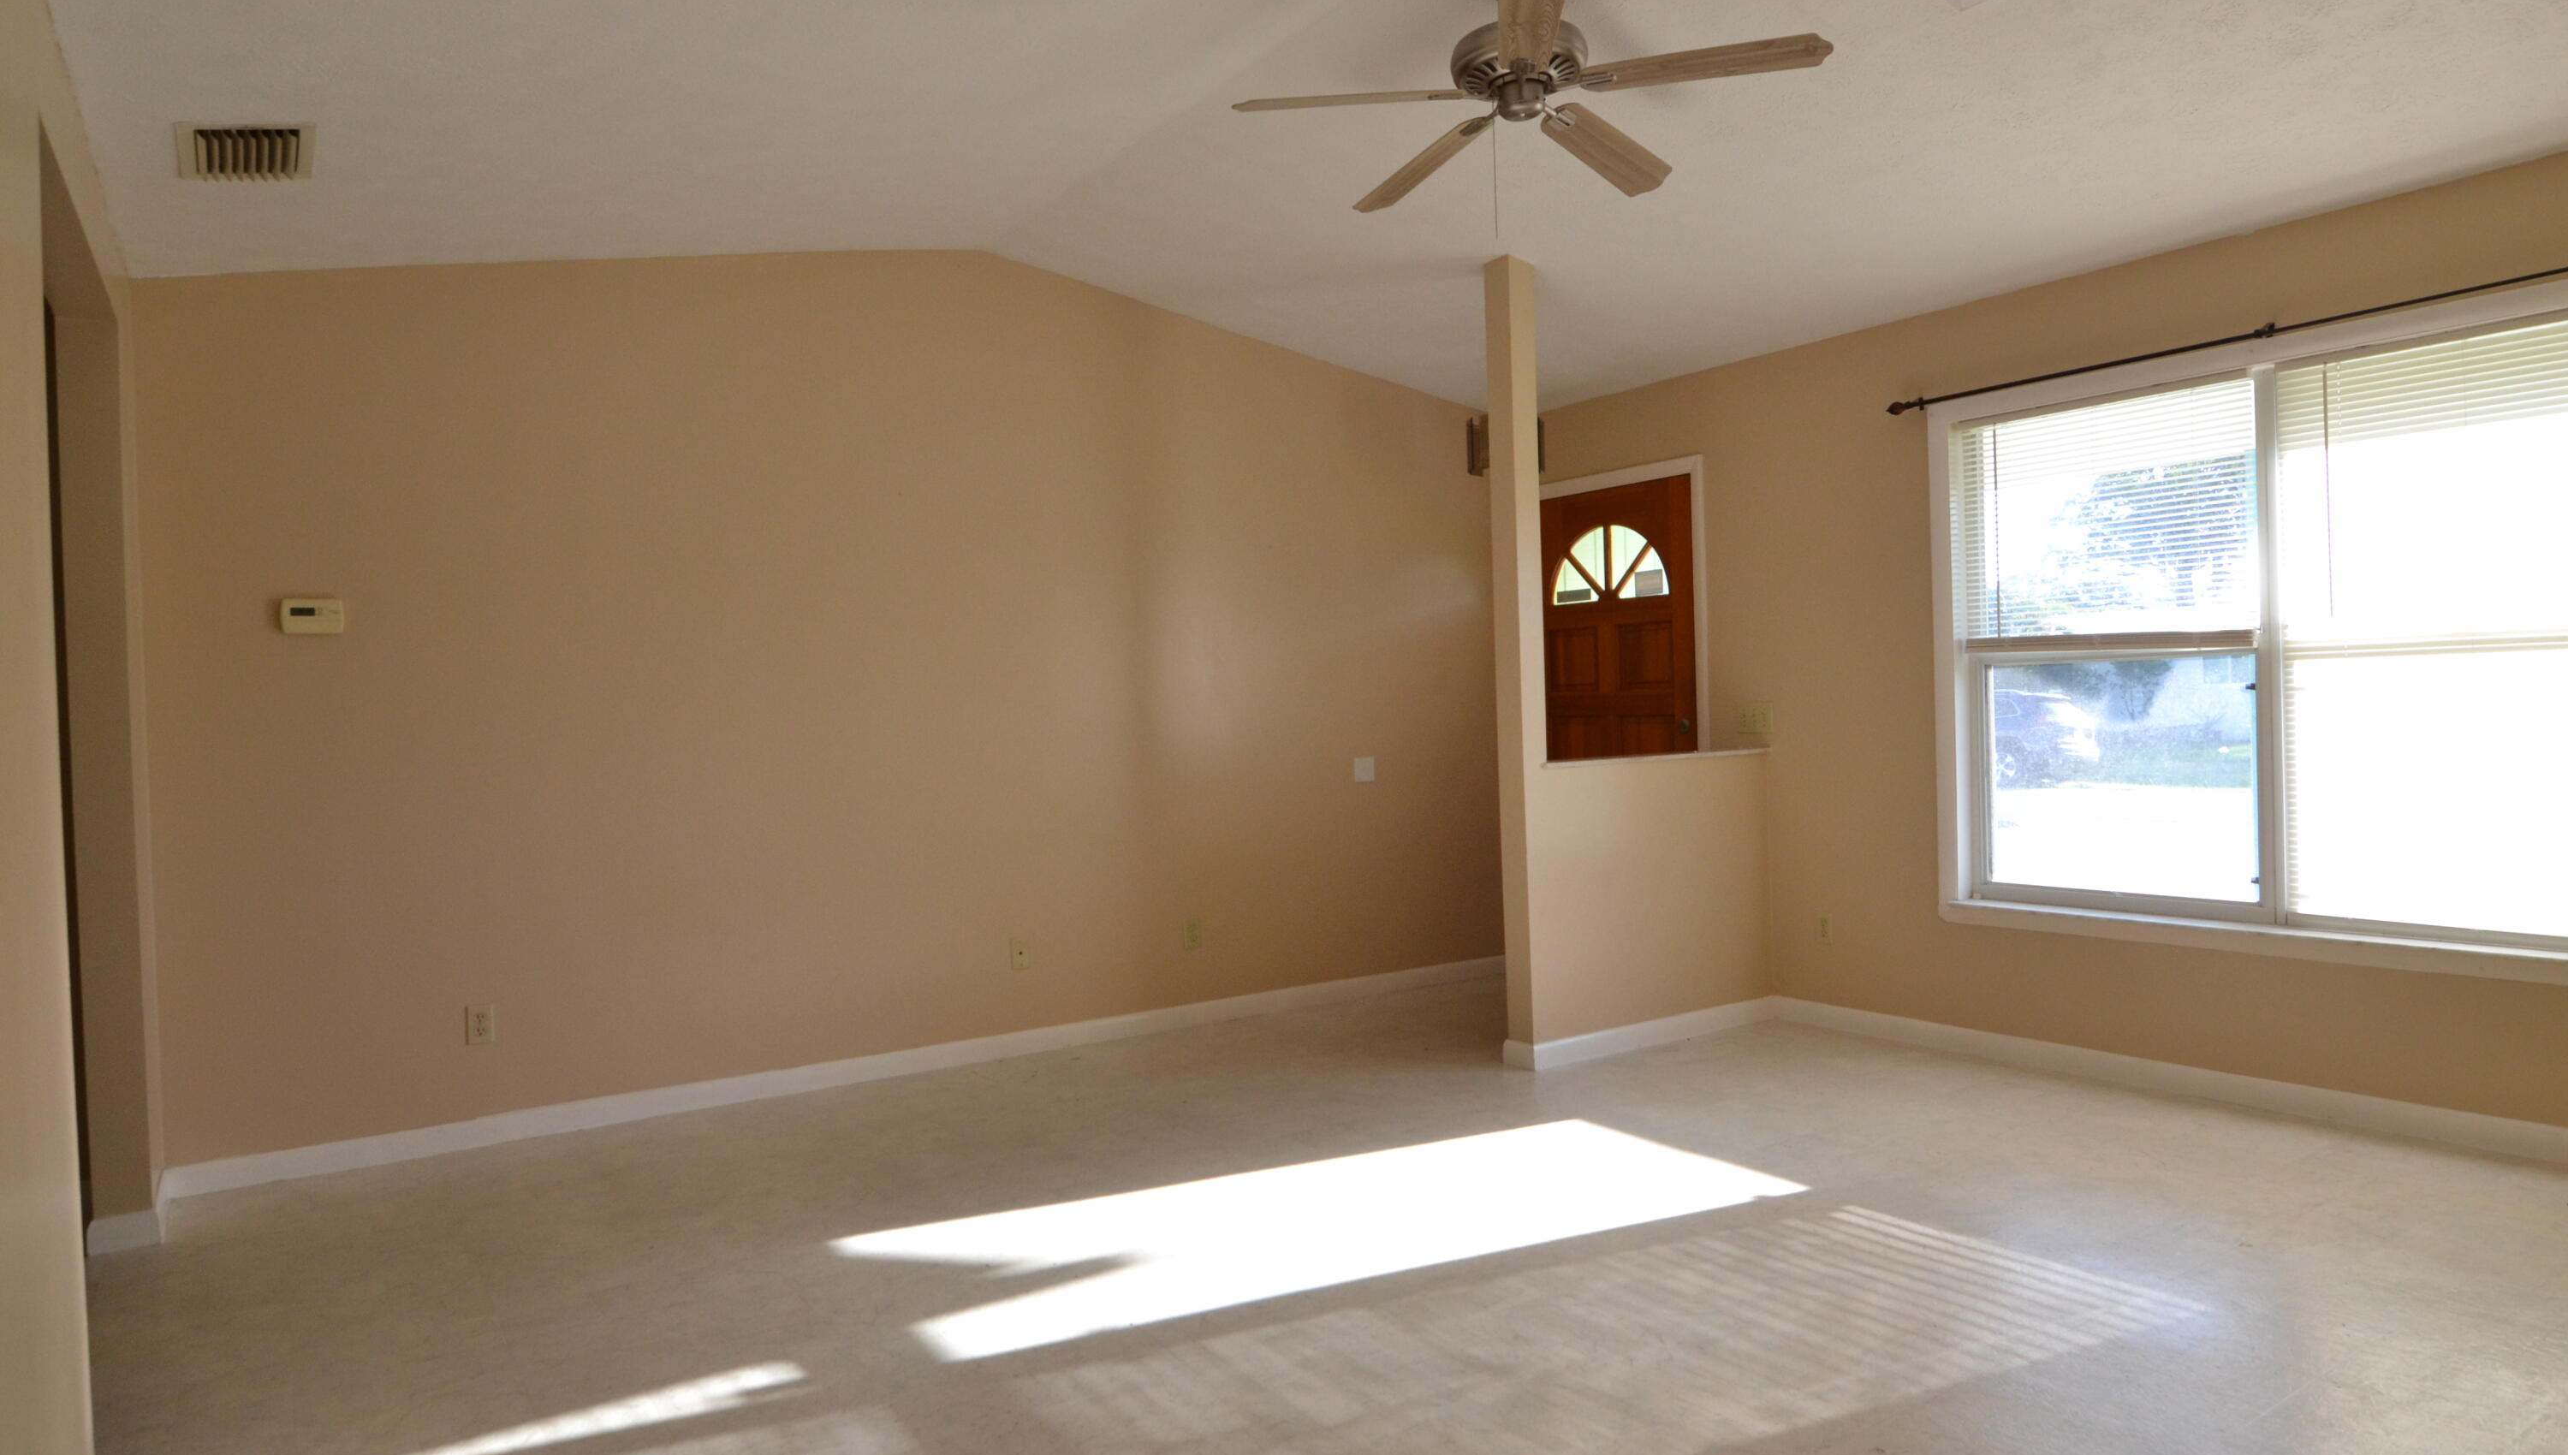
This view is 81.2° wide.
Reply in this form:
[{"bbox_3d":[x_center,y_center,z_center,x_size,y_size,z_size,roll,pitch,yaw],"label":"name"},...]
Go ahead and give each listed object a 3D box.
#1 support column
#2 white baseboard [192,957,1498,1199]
[{"bbox_3d":[0.780,-0.197,4.921,0.114,2.632,0.118,-2,1,-34],"label":"support column"},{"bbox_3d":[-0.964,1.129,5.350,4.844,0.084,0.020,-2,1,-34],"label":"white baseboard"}]

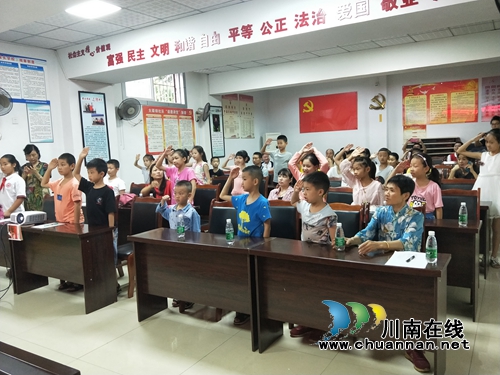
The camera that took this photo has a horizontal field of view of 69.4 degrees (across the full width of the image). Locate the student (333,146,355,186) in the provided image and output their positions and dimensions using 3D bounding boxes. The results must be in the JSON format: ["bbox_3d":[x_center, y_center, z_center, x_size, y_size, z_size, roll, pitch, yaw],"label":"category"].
[{"bbox_3d":[1.360,0.179,4.988,0.420,1.470,0.300,1,6,30],"label":"student"}]

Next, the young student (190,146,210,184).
[{"bbox_3d":[-0.724,0.118,5.622,0.390,1.480,0.310,2,8,38],"label":"young student"}]

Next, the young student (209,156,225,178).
[{"bbox_3d":[-0.589,0.090,6.751,0.370,1.250,0.290,0,6,22],"label":"young student"}]

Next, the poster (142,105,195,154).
[{"bbox_3d":[-1.623,-1.170,7.473,0.030,0.950,1.350,2,8,38],"label":"poster"}]

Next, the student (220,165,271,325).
[{"bbox_3d":[-0.015,0.473,3.159,0.400,1.330,0.270,2,7,38],"label":"student"}]

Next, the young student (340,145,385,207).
[{"bbox_3d":[1.138,0.310,3.588,0.340,1.420,0.420,-9,8,-43],"label":"young student"}]

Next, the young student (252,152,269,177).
[{"bbox_3d":[0.209,0.044,6.610,0.460,1.348,0.500,1,7,30],"label":"young student"}]

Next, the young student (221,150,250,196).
[{"bbox_3d":[-0.189,0.168,5.740,0.420,1.490,0.300,1,6,35],"label":"young student"}]

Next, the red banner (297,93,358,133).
[{"bbox_3d":[2.016,-1.907,9.349,1.500,0.960,0.030,0,7,29],"label":"red banner"}]

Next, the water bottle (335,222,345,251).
[{"bbox_3d":[0.599,0.323,2.404,0.061,0.183,0.061,1,6,30],"label":"water bottle"}]

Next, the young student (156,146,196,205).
[{"bbox_3d":[-0.886,0.238,4.668,0.440,1.490,0.330,2,8,38],"label":"young student"}]

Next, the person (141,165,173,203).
[{"bbox_3d":[-1.289,0.313,5.104,0.520,1.275,0.600,1,7,25],"label":"person"}]

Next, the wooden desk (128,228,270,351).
[{"bbox_3d":[-0.402,0.788,2.994,1.194,0.765,0.383,1,6,30],"label":"wooden desk"}]

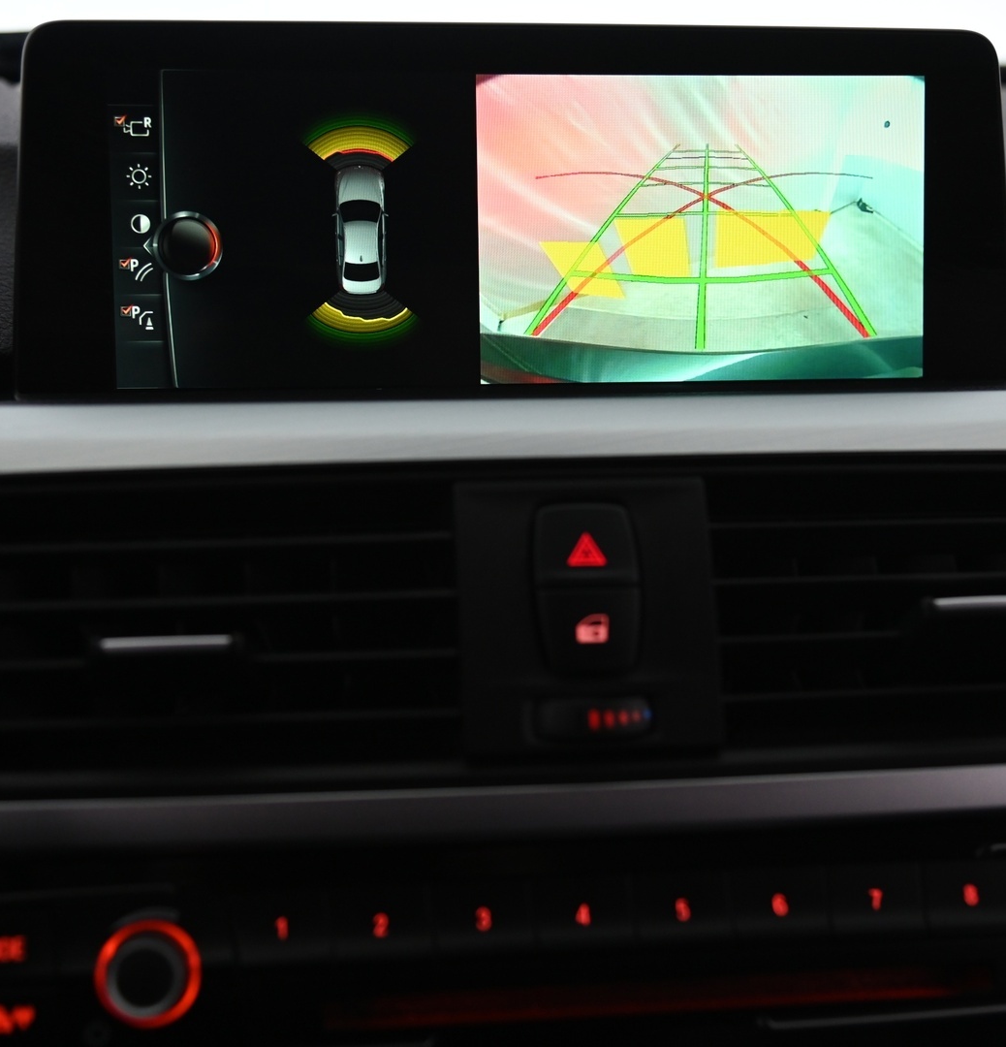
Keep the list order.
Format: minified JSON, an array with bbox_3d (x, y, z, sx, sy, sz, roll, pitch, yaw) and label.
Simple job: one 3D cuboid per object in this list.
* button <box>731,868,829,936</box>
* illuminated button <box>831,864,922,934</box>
[{"bbox_3d":[0.056,0.078,0.395,0.019,0.013,0.008,-1,-16,-7],"label":"button"},{"bbox_3d":[0.076,0.078,0.398,0.019,0.013,0.008,-1,-16,-7],"label":"illuminated button"}]

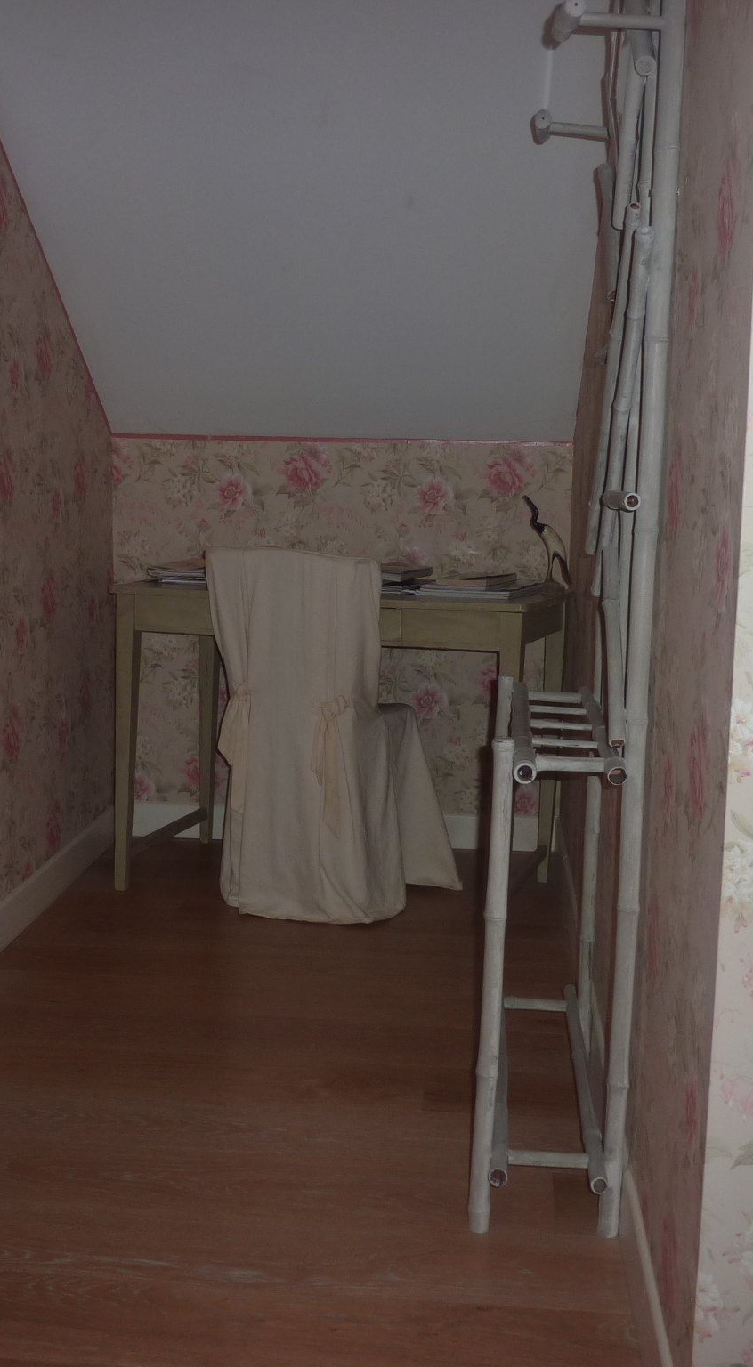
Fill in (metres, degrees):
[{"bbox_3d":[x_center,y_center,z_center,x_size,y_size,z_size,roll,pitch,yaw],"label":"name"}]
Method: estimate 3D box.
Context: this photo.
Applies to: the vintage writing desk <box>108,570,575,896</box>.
[{"bbox_3d":[-0.079,0.136,3.212,0.994,0.732,0.500,4,9,19],"label":"vintage writing desk"}]

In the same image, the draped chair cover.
[{"bbox_3d":[-0.073,0.102,3.102,0.457,0.831,0.486,5,9,25],"label":"draped chair cover"}]

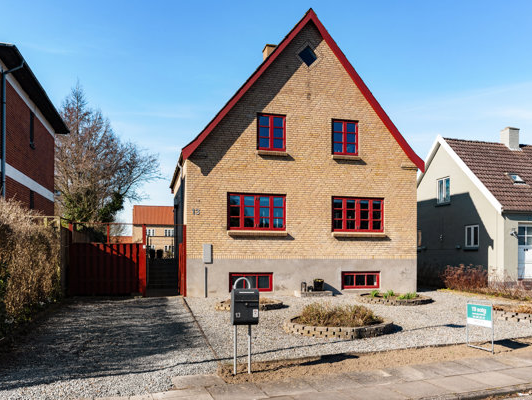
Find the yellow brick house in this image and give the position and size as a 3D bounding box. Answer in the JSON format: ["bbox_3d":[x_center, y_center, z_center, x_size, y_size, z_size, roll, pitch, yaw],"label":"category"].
[{"bbox_3d":[0.540,-1.300,17.700,8.050,8.950,7.500,1,-4,-14],"label":"yellow brick house"}]

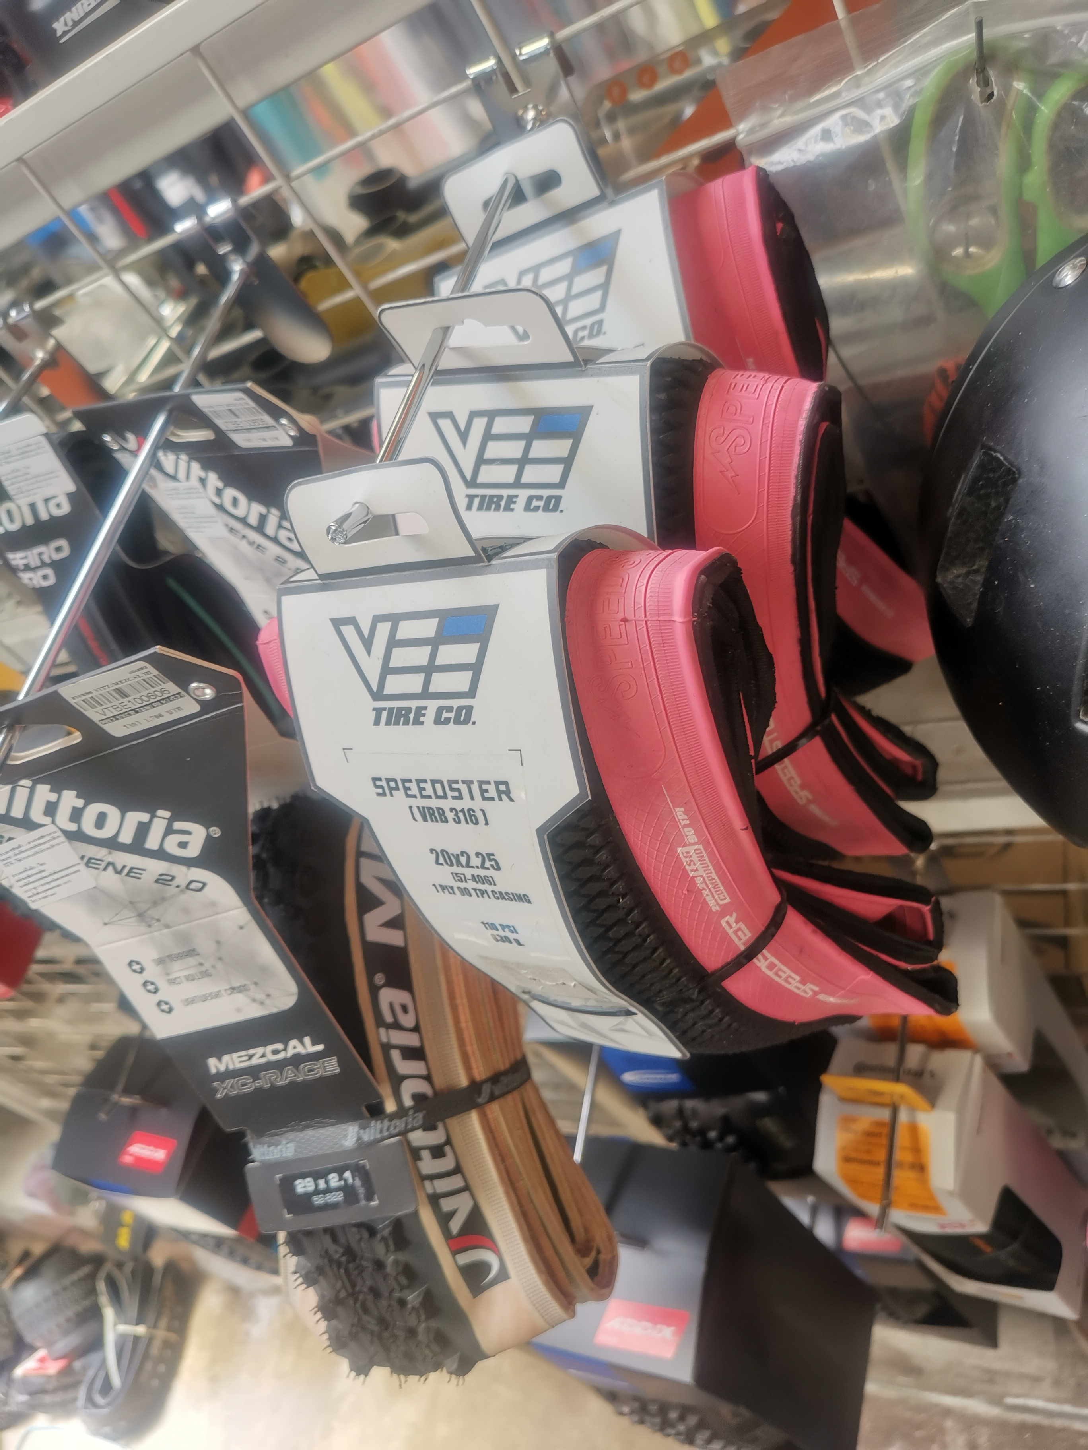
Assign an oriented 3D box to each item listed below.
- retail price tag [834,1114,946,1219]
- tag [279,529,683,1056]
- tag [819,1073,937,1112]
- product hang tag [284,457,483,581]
[{"bbox_3d":[0.230,0.301,0.755,0.061,0.069,0.025,-7,20,34],"label":"retail price tag"},{"bbox_3d":[-0.007,0.031,0.324,0.093,0.169,0.063,0,20,34],"label":"tag"},{"bbox_3d":[0.218,0.242,0.743,0.060,0.045,0.003,-7,51,34],"label":"tag"},{"bbox_3d":[-0.040,-0.051,0.281,0.055,0.029,0.005,0,32,34],"label":"product hang tag"}]

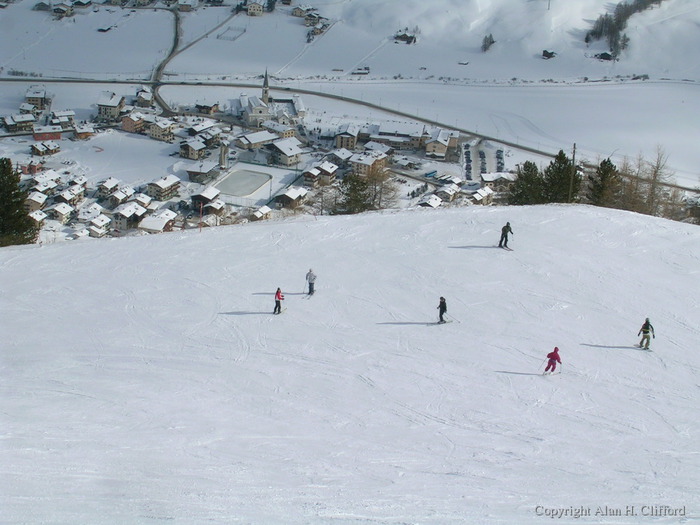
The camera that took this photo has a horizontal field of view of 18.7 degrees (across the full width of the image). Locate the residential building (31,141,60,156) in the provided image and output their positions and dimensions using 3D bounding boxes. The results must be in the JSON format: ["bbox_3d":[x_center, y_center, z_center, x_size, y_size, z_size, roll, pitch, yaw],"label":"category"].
[{"bbox_3d":[-217.010,-81.830,1509.560,17.010,6.600,14.240,-19,31,-42],"label":"residential building"}]

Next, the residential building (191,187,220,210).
[{"bbox_3d":[-96.940,-43.450,1427.430,14.410,10.500,16.530,10,24,16],"label":"residential building"}]

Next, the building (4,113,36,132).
[{"bbox_3d":[-251.340,-105.670,1610.930,21.890,11.300,14.280,-7,22,-29],"label":"building"}]

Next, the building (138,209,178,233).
[{"bbox_3d":[-126.210,-27.310,1387.230,16.000,9.500,21.000,10,24,16],"label":"building"}]

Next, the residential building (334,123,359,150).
[{"bbox_3d":[-1.750,-96.300,1625.410,16.360,13.880,24.000,5,19,4],"label":"residential building"}]

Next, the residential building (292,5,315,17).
[{"bbox_3d":[-42.110,-226.330,1907.180,12.000,8.300,14.000,13,21,26],"label":"residential building"}]

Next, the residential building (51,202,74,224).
[{"bbox_3d":[-190.600,-32.330,1391.010,15.490,10.100,12.320,12,25,21],"label":"residential building"}]

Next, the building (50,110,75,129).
[{"bbox_3d":[-216.720,-107.170,1597.840,15.000,10.300,13.000,-3,20,-17],"label":"building"}]

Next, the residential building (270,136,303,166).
[{"bbox_3d":[-46.760,-79.770,1514.340,24.990,14.120,17.050,23,30,39],"label":"residential building"}]

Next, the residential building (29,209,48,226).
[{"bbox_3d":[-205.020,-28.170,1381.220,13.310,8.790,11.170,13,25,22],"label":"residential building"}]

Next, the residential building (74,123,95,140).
[{"bbox_3d":[-196.580,-96.090,1572.660,11.000,7.500,12.000,-4,20,-21],"label":"residential building"}]

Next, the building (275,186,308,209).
[{"bbox_3d":[-39.370,-43.530,1426.900,15.500,9.200,17.000,10,20,19],"label":"building"}]

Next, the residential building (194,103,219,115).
[{"bbox_3d":[-107.560,-117.310,1604.650,12.450,7.570,11.020,13,25,22],"label":"residential building"}]

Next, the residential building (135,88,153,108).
[{"bbox_3d":[-162.740,-129.430,1681.960,9.500,11.500,11.000,13,21,26],"label":"residential building"}]

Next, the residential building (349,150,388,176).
[{"bbox_3d":[12.690,-69.920,1514.150,18.300,12.000,20.000,14,22,29],"label":"residential building"}]

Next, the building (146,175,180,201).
[{"bbox_3d":[-130.220,-52.820,1482.270,13.250,11.660,23.220,12,21,23],"label":"building"}]

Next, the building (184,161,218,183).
[{"bbox_3d":[-101.910,-63.080,1477.140,14.200,7.500,22.000,9,24,14],"label":"building"}]

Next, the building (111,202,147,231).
[{"bbox_3d":[-142.140,-28.290,1363.050,14.500,11.500,18.000,10,20,20],"label":"building"}]

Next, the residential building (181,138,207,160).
[{"bbox_3d":[-111.420,-80.570,1513.320,14.960,10.680,11.990,18,27,31],"label":"residential building"}]

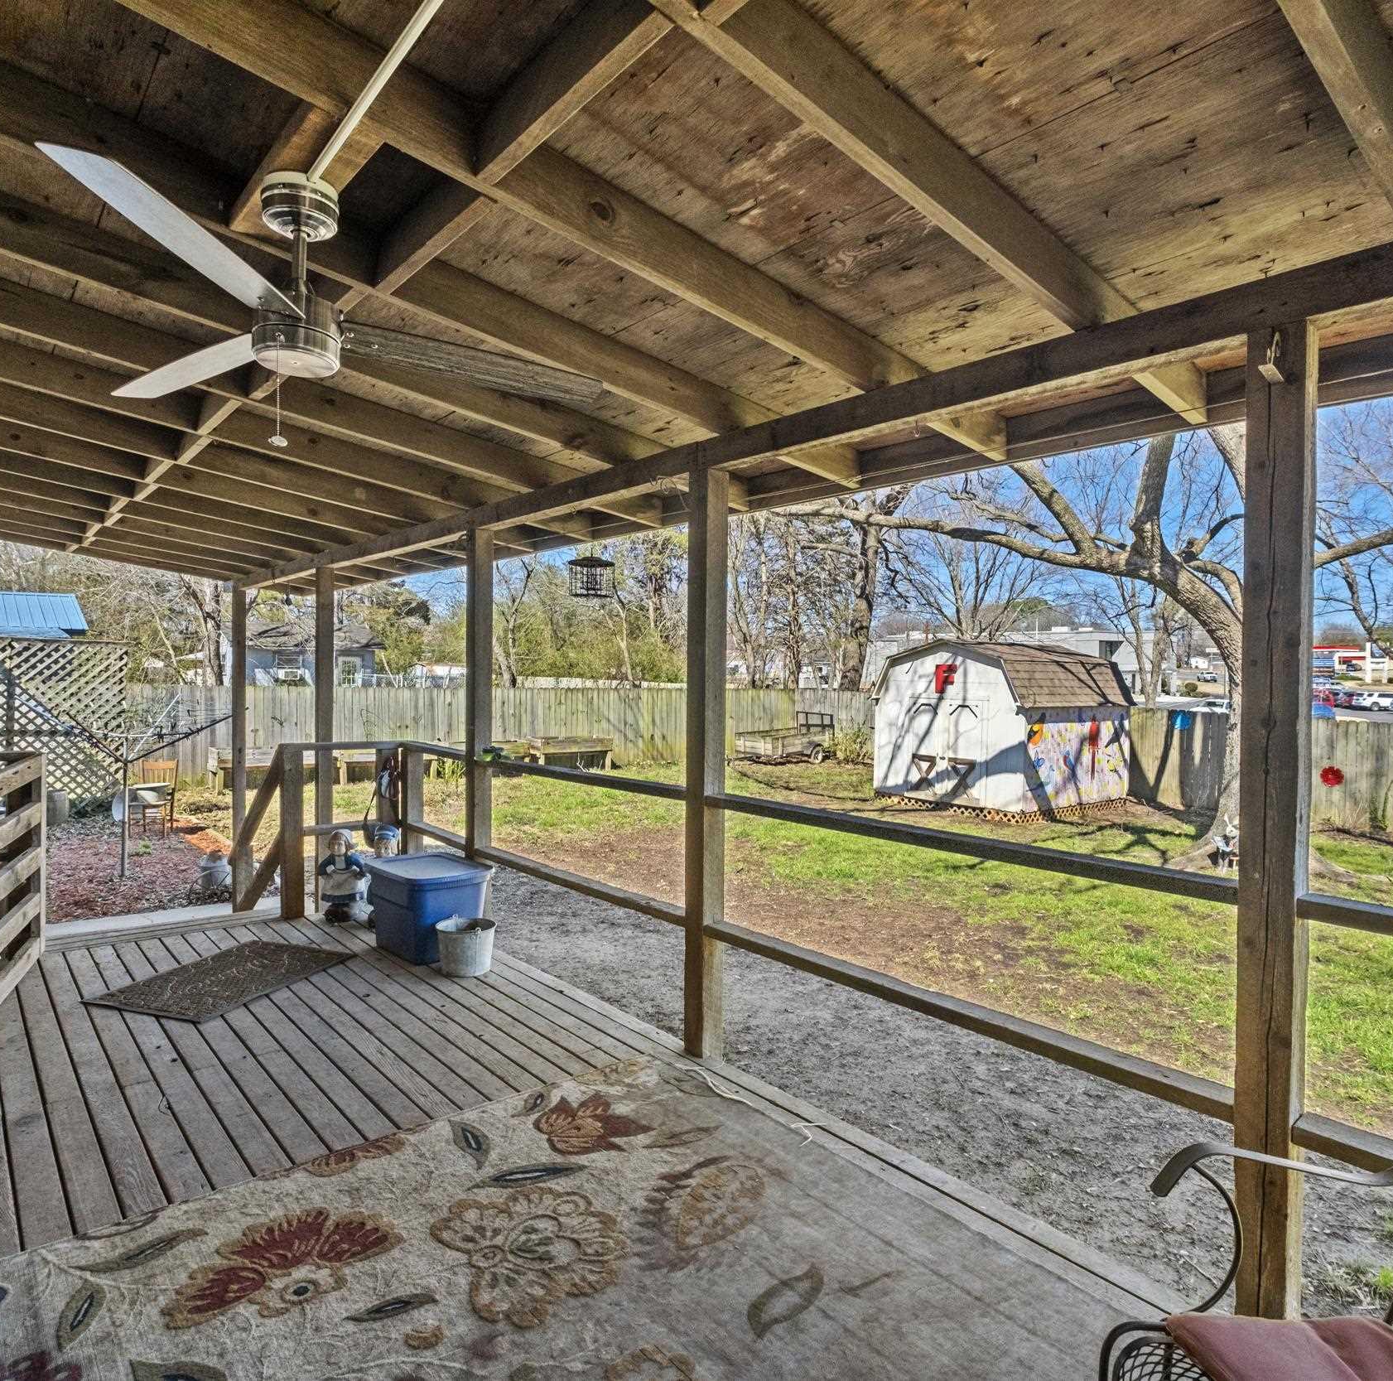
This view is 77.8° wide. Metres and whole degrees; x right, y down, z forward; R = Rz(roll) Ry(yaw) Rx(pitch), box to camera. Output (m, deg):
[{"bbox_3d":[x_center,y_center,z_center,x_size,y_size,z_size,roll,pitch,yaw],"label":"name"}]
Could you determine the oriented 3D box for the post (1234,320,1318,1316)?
[{"bbox_3d":[1.162,0.294,1.738,0.093,2.017,0.093,-1,2,-41],"label":"post"}]

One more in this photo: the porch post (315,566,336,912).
[{"bbox_3d":[-2.601,0.493,6.040,0.093,2.651,0.093,-1,2,-41],"label":"porch post"}]

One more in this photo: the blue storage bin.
[{"bbox_3d":[-1.267,1.030,4.089,0.460,0.400,0.420,2,2,41],"label":"blue storage bin"}]

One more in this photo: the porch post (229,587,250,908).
[{"bbox_3d":[-4.106,0.469,7.760,0.093,2.697,0.093,-1,2,-41],"label":"porch post"}]

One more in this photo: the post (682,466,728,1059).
[{"bbox_3d":[0.036,0.253,3.024,0.093,2.021,0.093,-1,2,-41],"label":"post"}]

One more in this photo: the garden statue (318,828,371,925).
[{"bbox_3d":[-1.900,0.978,4.595,0.250,0.470,0.210,0,1,-22],"label":"garden statue"}]

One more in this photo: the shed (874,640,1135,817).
[{"bbox_3d":[5.646,0.591,15.985,3.320,2.923,3.120,-1,2,-36],"label":"shed"}]

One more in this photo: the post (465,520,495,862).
[{"bbox_3d":[-1.074,0.225,4.291,0.093,2.002,0.093,-1,2,-41],"label":"post"}]

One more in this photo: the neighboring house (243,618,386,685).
[{"bbox_3d":[-16.567,-0.794,35.981,6.000,4.200,6.300,-1,2,-36],"label":"neighboring house"}]

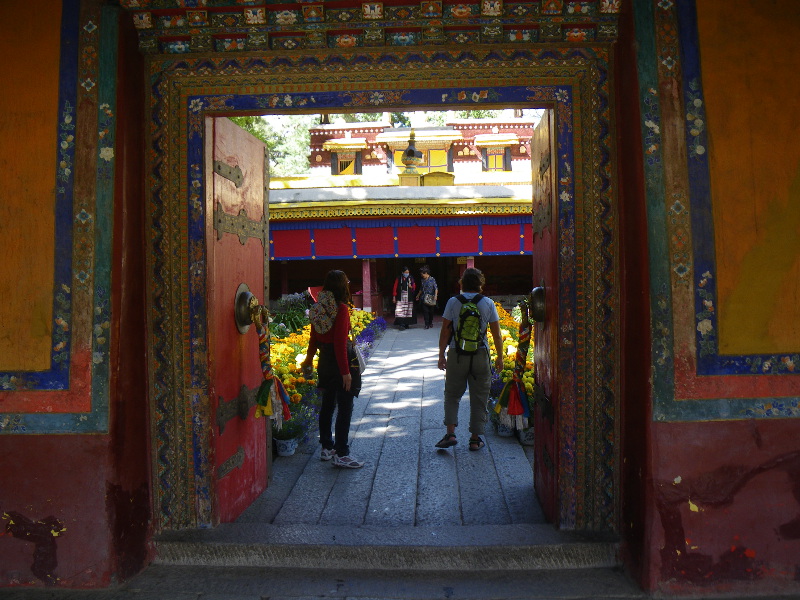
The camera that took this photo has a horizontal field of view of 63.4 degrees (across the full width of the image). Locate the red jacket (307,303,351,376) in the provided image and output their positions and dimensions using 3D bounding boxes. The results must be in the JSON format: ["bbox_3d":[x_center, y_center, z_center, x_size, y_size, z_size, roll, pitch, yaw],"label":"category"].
[{"bbox_3d":[-0.621,0.343,5.620,0.420,0.630,0.270,1,3,38],"label":"red jacket"}]

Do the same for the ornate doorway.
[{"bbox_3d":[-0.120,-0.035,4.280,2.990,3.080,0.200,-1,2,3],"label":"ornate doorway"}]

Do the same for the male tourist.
[{"bbox_3d":[0.652,0.539,6.070,0.650,1.710,0.460,-1,2,2],"label":"male tourist"}]

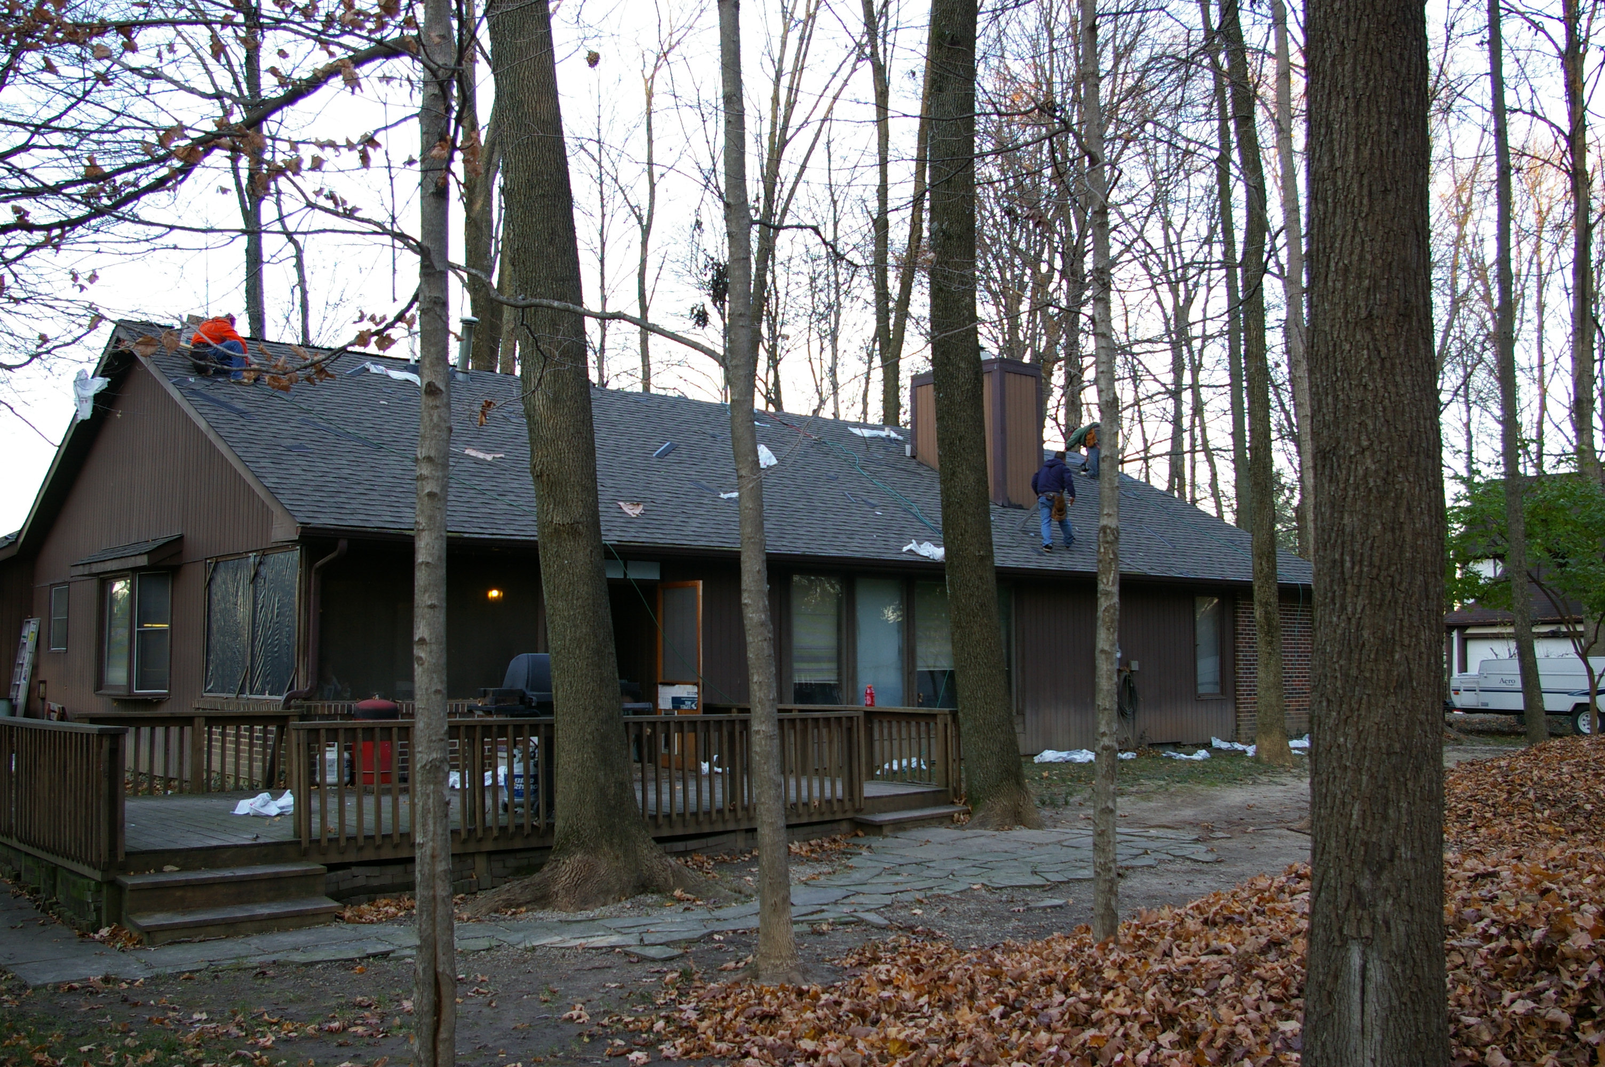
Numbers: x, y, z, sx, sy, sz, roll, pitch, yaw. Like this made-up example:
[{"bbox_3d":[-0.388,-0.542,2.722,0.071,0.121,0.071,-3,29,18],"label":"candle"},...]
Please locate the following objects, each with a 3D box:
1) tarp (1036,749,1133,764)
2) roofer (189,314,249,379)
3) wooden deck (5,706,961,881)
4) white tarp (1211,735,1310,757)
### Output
[{"bbox_3d":[3.886,3.000,20.555,1.750,0.160,0.500,4,-7,-40],"label":"tarp"},{"bbox_3d":[-6.692,-2.139,17.400,0.660,0.780,0.520,3,-6,-30],"label":"roofer"},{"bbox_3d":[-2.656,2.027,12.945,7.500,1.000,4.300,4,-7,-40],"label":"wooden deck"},{"bbox_3d":[7.143,3.276,23.300,2.000,0.260,0.700,4,-7,-40],"label":"white tarp"}]

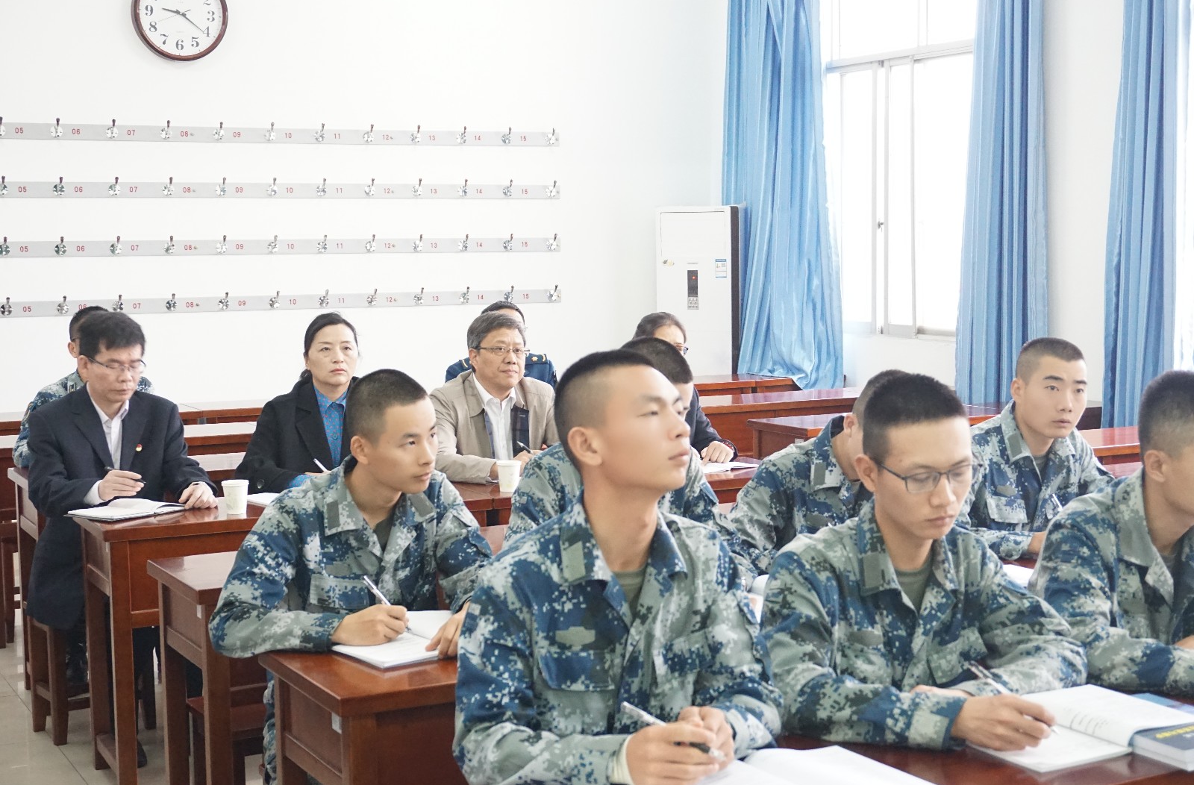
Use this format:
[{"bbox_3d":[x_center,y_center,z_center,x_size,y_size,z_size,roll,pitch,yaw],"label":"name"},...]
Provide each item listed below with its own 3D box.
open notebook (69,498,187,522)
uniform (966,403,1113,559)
[{"bbox_3d":[-1.392,0.341,5.025,0.210,0.030,0.295,2,6,35],"label":"open notebook"},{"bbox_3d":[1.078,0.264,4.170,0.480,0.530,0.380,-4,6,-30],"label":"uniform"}]

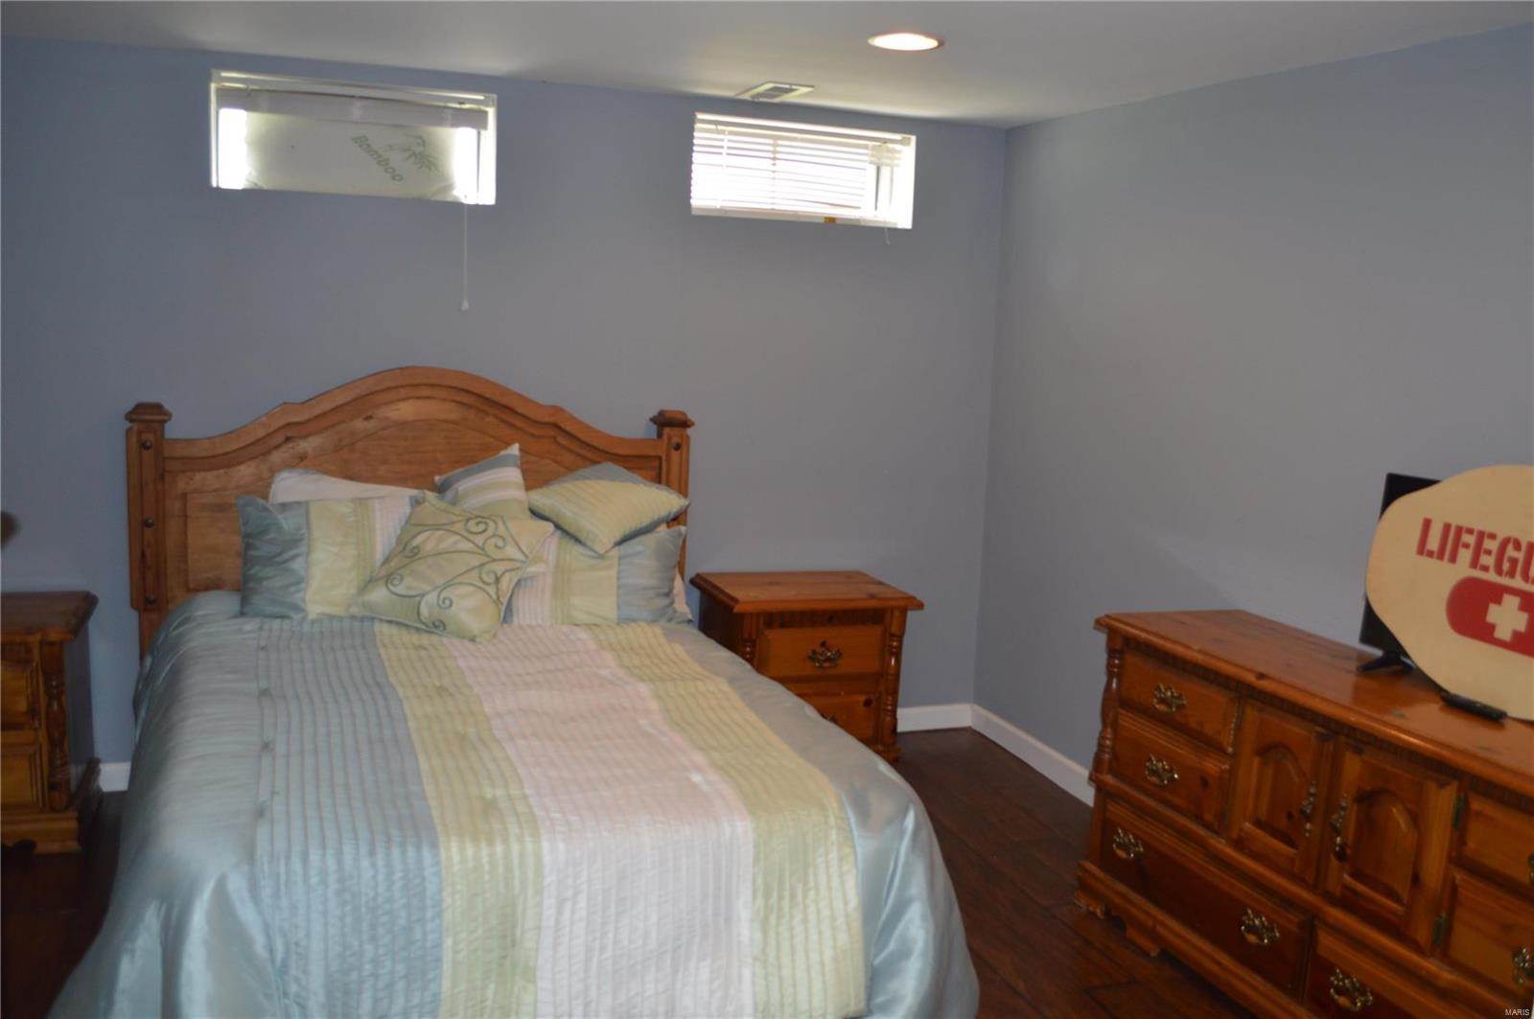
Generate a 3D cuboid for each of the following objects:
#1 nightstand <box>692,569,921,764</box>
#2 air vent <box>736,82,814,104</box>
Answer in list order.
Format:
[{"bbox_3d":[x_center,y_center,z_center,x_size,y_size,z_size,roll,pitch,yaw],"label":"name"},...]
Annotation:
[{"bbox_3d":[0.115,0.584,4.339,0.647,0.638,0.486,-1,9,-19],"label":"nightstand"},{"bbox_3d":[0.024,-1.322,4.064,0.158,0.020,0.322,-1,9,-21],"label":"air vent"}]

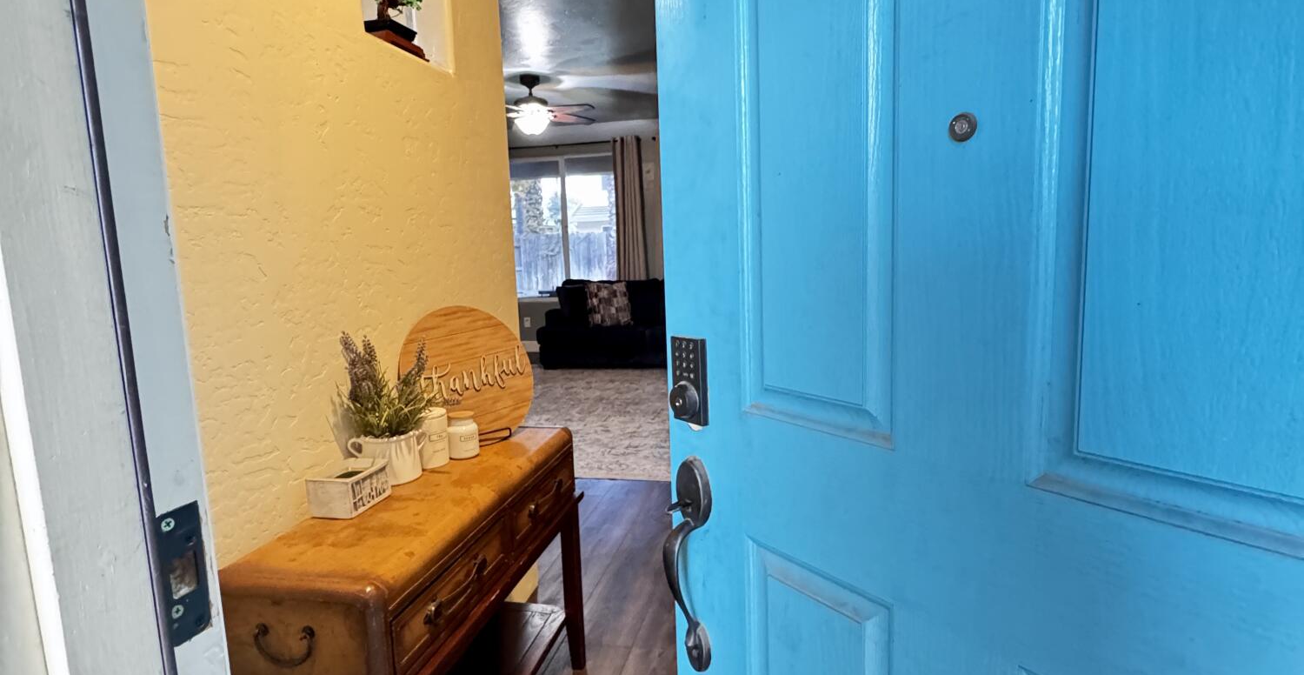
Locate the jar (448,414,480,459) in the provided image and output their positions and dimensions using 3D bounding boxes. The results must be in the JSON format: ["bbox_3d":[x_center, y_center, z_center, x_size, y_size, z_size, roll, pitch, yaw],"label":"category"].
[{"bbox_3d":[-0.500,0.259,1.853,0.082,0.103,0.082,-2,8,0],"label":"jar"}]

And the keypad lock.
[{"bbox_3d":[0.047,0.062,0.992,0.031,0.121,0.062,-7,9,-33],"label":"keypad lock"}]

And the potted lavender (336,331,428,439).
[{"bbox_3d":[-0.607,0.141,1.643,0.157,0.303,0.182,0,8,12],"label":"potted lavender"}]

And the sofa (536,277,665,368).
[{"bbox_3d":[0.016,-0.179,7.610,2.323,0.889,0.970,0,8,12],"label":"sofa"}]

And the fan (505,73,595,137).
[{"bbox_3d":[-1.015,-1.946,5.875,1.313,0.515,1.313,0,8,12],"label":"fan"}]

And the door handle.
[{"bbox_3d":[0.043,0.340,1.017,0.069,0.331,0.061,-7,9,-33],"label":"door handle"}]

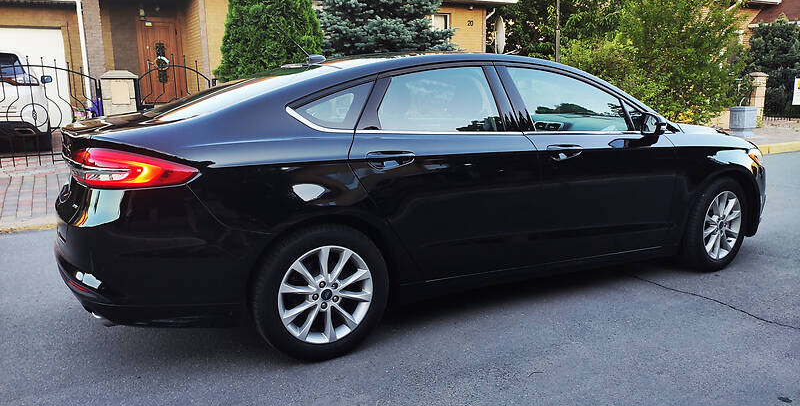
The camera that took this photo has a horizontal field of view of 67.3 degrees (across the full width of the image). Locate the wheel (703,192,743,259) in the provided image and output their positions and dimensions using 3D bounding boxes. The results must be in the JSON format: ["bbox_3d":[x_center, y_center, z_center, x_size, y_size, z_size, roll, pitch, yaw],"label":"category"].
[{"bbox_3d":[2.135,0.140,4.134,0.465,0.465,0.180,-7,11,-32],"label":"wheel"}]

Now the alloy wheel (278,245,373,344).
[{"bbox_3d":[-0.376,0.408,2.830,0.465,0.465,0.180,-6,11,-27],"label":"alloy wheel"}]

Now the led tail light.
[{"bbox_3d":[-1.095,-0.148,2.449,0.460,0.170,0.430,-6,10,-28],"label":"led tail light"}]

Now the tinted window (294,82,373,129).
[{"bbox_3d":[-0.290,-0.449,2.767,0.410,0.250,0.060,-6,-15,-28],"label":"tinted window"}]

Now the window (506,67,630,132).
[{"bbox_3d":[0.992,-0.593,3.450,0.790,0.400,0.070,-6,-15,-28],"label":"window"}]

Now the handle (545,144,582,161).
[{"bbox_3d":[0.901,-0.277,3.293,0.240,0.080,0.055,-6,11,-27],"label":"handle"}]

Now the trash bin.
[{"bbox_3d":[8.527,-2.011,14.917,0.600,0.770,0.600,-6,11,-27],"label":"trash bin"}]

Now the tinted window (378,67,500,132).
[{"bbox_3d":[0.195,-0.534,3.040,0.690,0.345,0.050,-6,-14,-27],"label":"tinted window"}]

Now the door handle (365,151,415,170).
[{"bbox_3d":[-0.046,-0.198,2.797,0.240,0.080,0.055,-6,11,-27],"label":"door handle"}]

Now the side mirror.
[{"bbox_3d":[1.472,-0.462,3.493,0.130,0.150,0.200,-6,10,-28],"label":"side mirror"}]

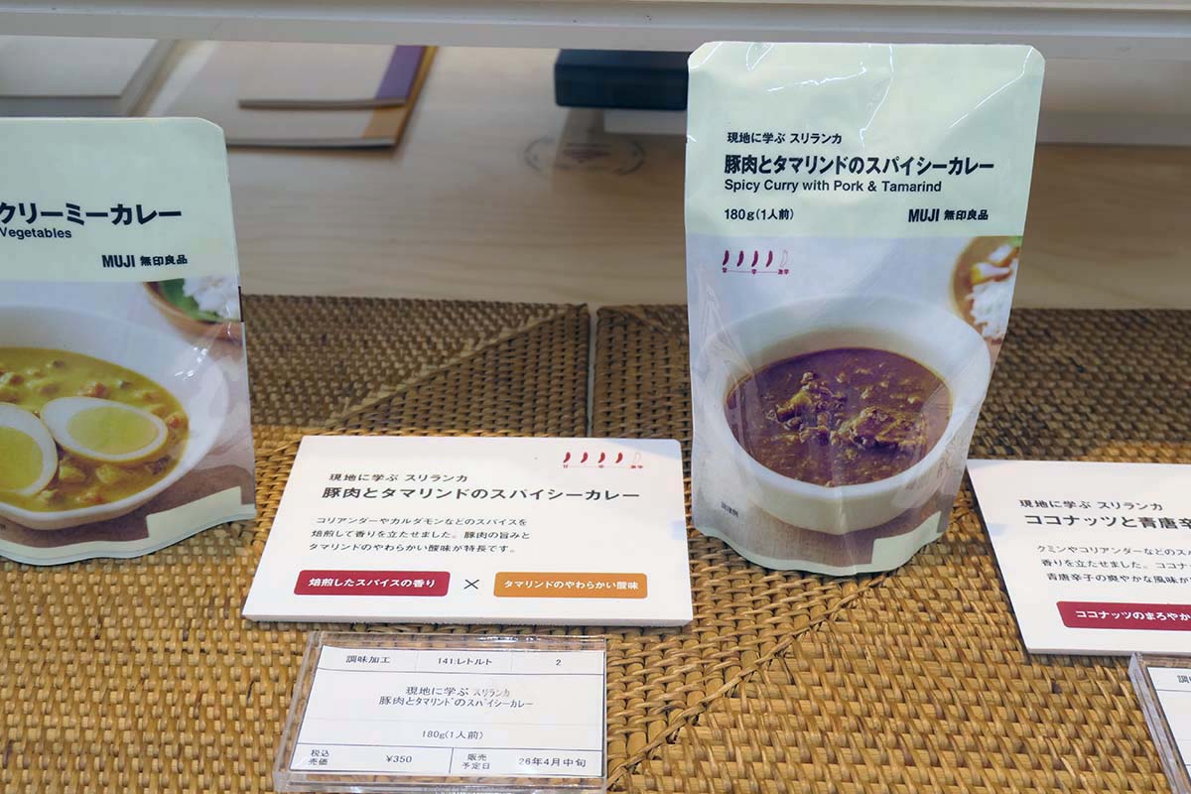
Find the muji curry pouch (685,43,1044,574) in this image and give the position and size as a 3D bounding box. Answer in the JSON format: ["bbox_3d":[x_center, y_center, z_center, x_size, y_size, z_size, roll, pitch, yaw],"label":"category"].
[{"bbox_3d":[0.085,-0.024,0.437,0.114,0.175,0.056,1,34,2],"label":"muji curry pouch"}]

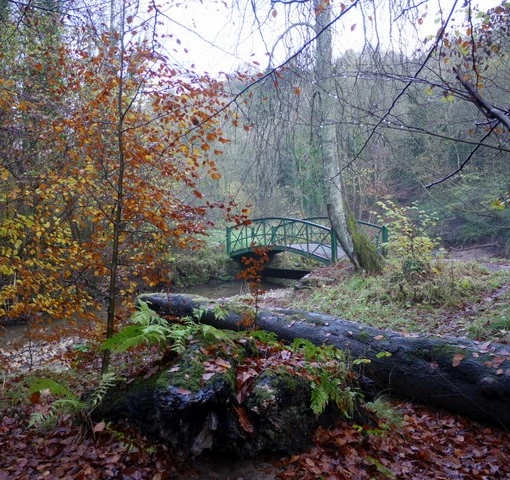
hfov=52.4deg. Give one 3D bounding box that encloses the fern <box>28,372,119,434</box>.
[{"bbox_3d":[-1.315,1.184,3.750,0.646,0.380,0.600,0,2,0],"label":"fern"}]

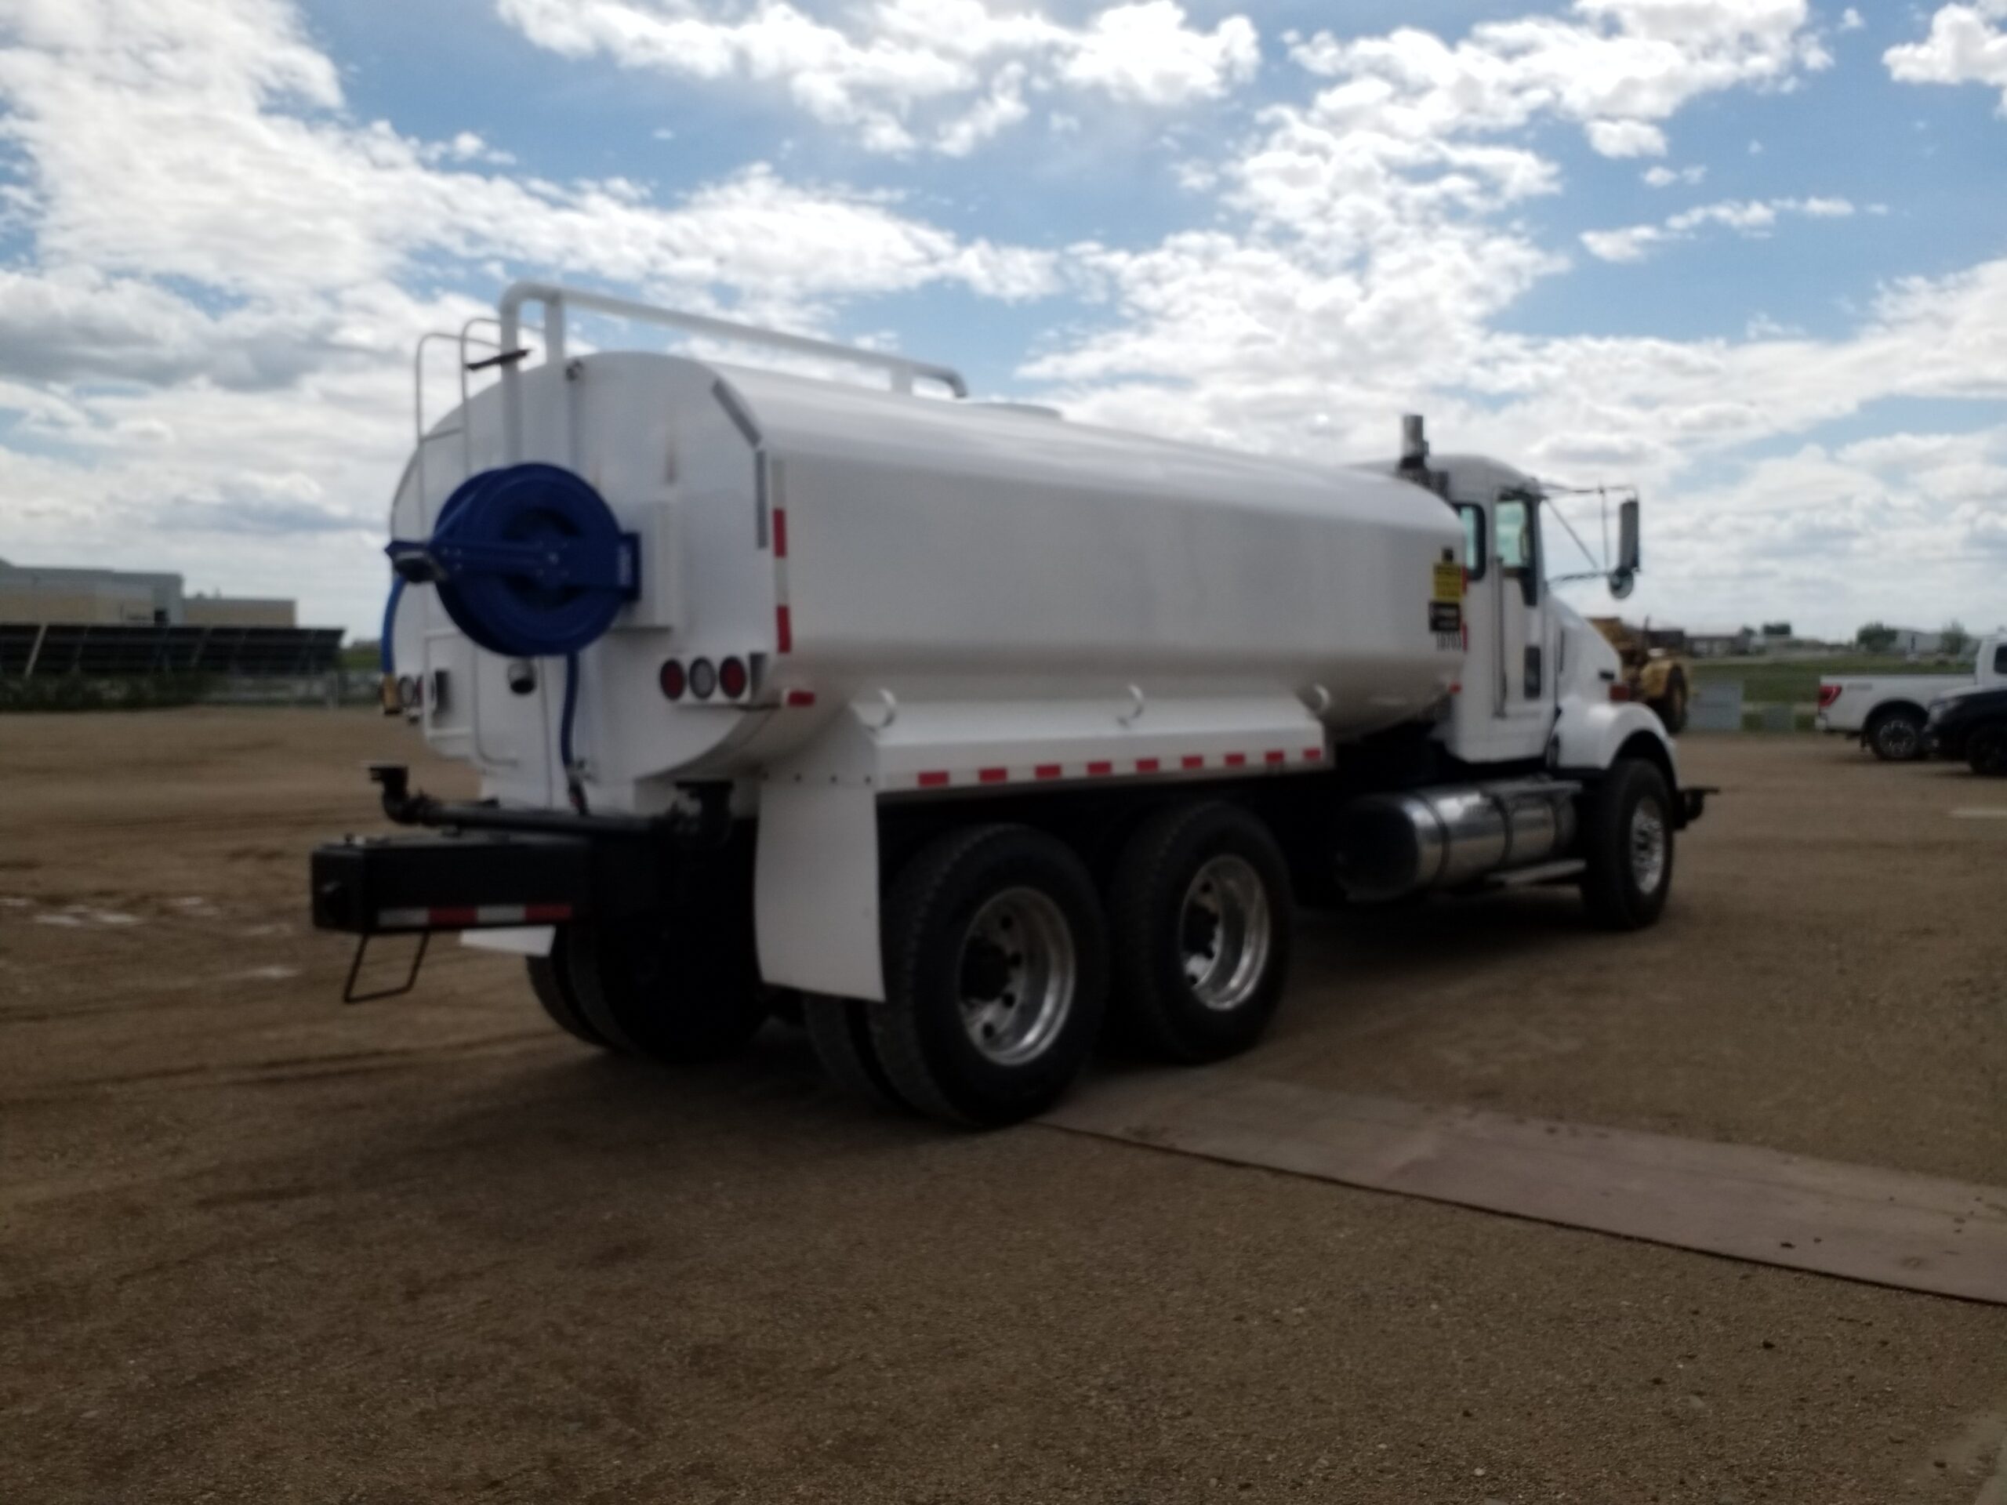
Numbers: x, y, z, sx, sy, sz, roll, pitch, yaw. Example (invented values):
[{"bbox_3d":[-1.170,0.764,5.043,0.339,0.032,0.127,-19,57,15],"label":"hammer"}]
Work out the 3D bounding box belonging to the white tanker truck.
[{"bbox_3d":[0.992,-0.323,8.391,2.680,3.030,9.180,4,5,43],"label":"white tanker truck"}]

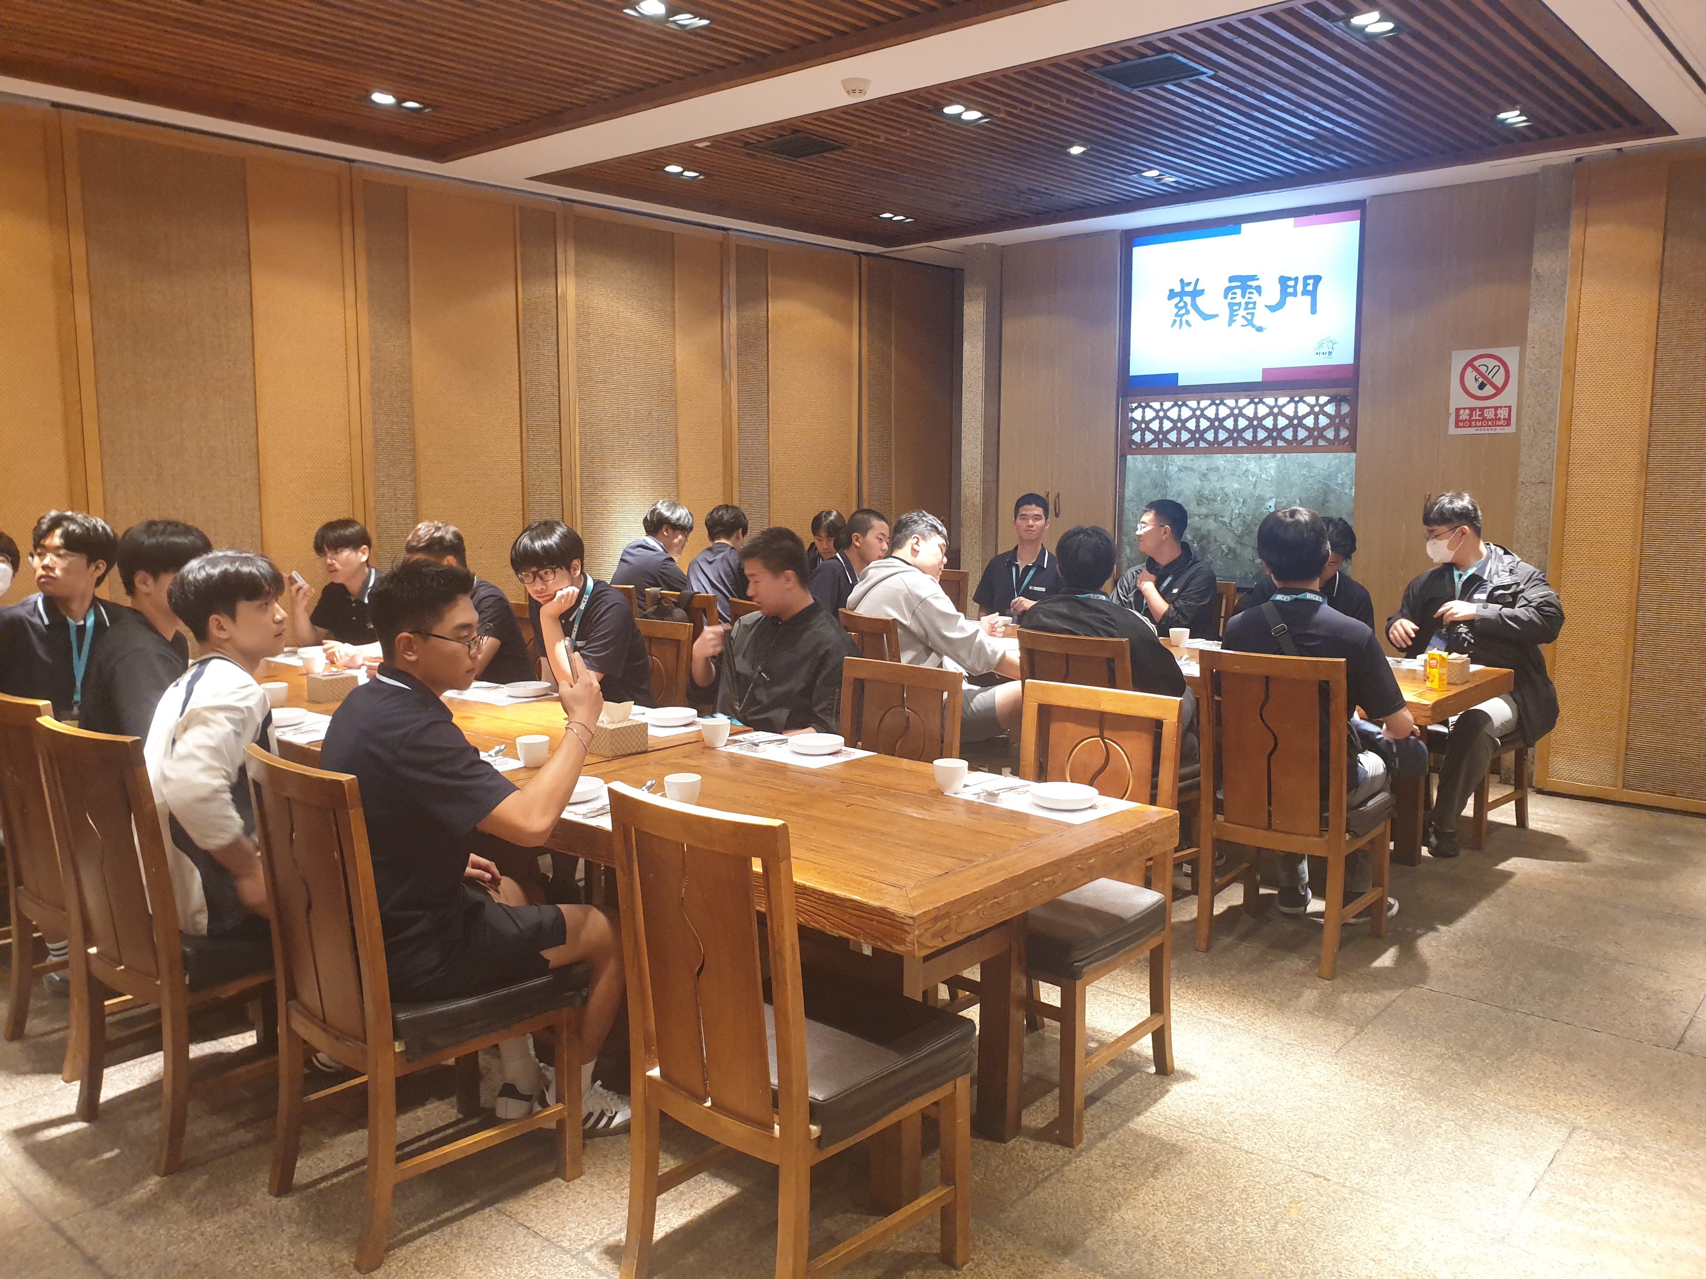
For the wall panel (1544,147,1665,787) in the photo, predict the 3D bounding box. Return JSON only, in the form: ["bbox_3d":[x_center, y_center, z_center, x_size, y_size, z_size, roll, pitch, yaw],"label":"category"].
[{"bbox_3d":[3.323,-0.695,5.677,0.316,2.756,0.050,7,10,42],"label":"wall panel"}]

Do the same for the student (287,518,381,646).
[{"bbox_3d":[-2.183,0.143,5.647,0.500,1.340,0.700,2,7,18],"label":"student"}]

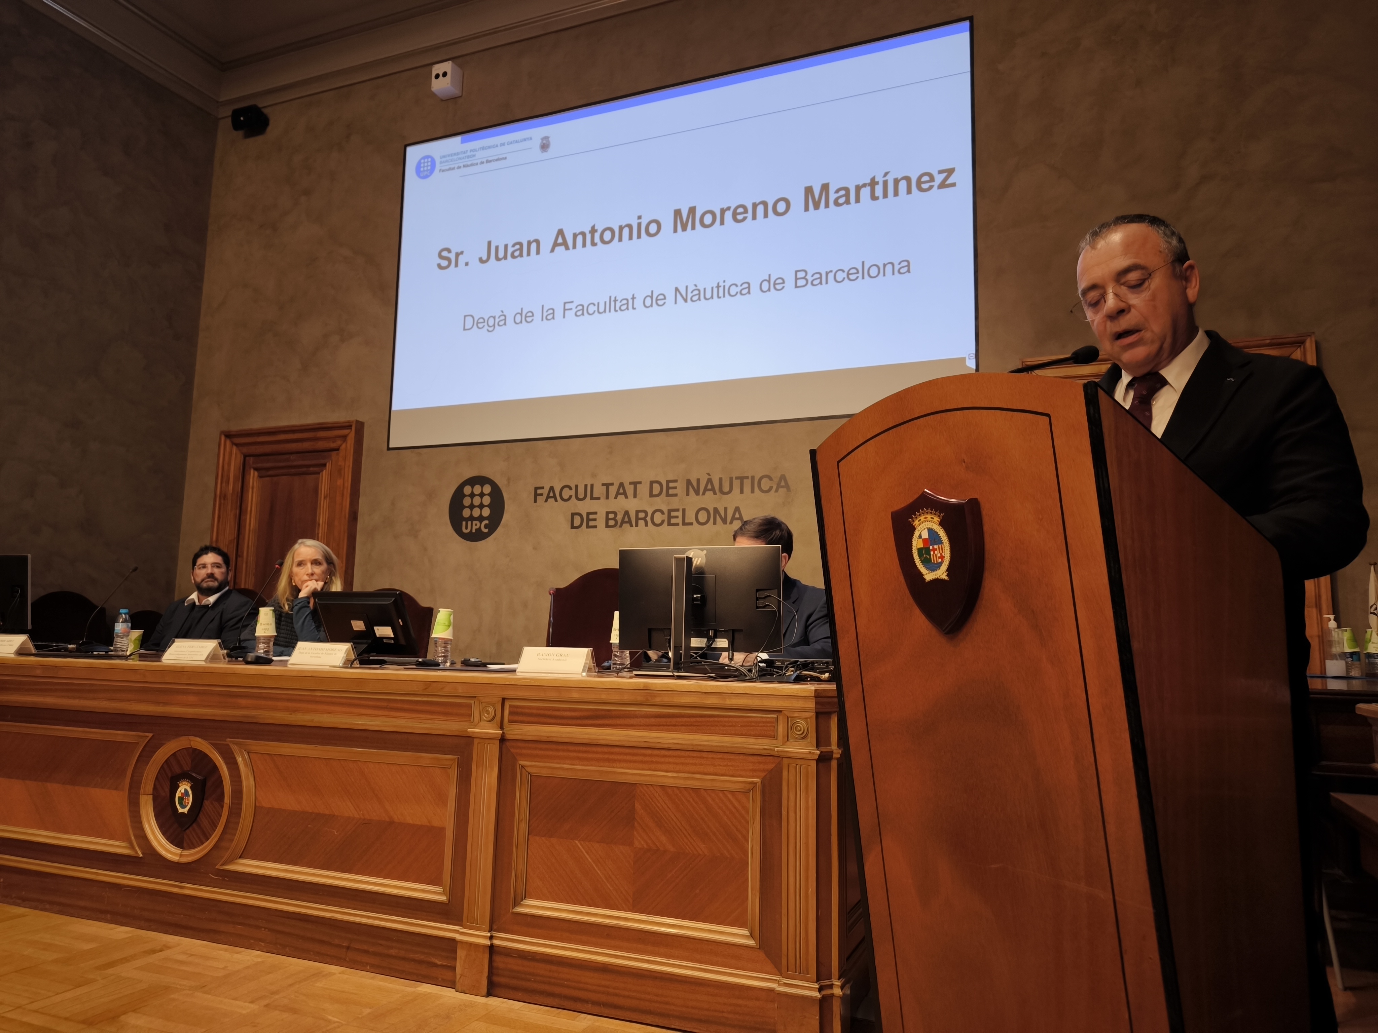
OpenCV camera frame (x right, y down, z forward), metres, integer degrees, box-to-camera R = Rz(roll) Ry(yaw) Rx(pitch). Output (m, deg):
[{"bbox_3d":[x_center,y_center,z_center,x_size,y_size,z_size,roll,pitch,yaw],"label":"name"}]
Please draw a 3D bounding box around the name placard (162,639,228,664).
[{"bbox_3d":[-1.606,0.438,3.091,0.200,0.076,0.086,-2,-8,22],"label":"name placard"}]

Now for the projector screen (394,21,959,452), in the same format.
[{"bbox_3d":[-0.237,-1.617,5.929,3.881,2.209,0.060,-2,-8,22],"label":"projector screen"}]

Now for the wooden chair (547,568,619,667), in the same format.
[{"bbox_3d":[-0.386,0.720,3.163,0.580,1.140,0.620,-2,-8,22],"label":"wooden chair"}]

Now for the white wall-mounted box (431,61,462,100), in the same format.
[{"bbox_3d":[-1.692,-3.055,6.704,0.152,0.187,0.132,-2,-8,22],"label":"white wall-mounted box"}]

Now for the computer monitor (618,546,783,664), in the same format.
[{"bbox_3d":[0.015,0.279,2.895,0.540,0.375,0.190,-2,-8,22],"label":"computer monitor"}]

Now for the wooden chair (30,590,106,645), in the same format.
[{"bbox_3d":[-3.555,0.922,4.941,0.580,1.100,0.620,-1,-8,13],"label":"wooden chair"}]

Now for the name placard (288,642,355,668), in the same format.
[{"bbox_3d":[-1.106,0.420,2.895,0.200,0.076,0.086,-2,-8,22],"label":"name placard"}]

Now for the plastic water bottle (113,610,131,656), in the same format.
[{"bbox_3d":[-2.342,0.479,3.950,0.060,0.188,0.060,-2,-8,22],"label":"plastic water bottle"}]

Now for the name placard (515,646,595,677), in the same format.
[{"bbox_3d":[-0.360,0.393,2.587,0.200,0.076,0.086,-2,-8,22],"label":"name placard"}]

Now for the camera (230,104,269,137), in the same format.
[{"bbox_3d":[-3.385,-3.053,7.363,0.220,0.185,0.165,-1,-8,13],"label":"camera"}]

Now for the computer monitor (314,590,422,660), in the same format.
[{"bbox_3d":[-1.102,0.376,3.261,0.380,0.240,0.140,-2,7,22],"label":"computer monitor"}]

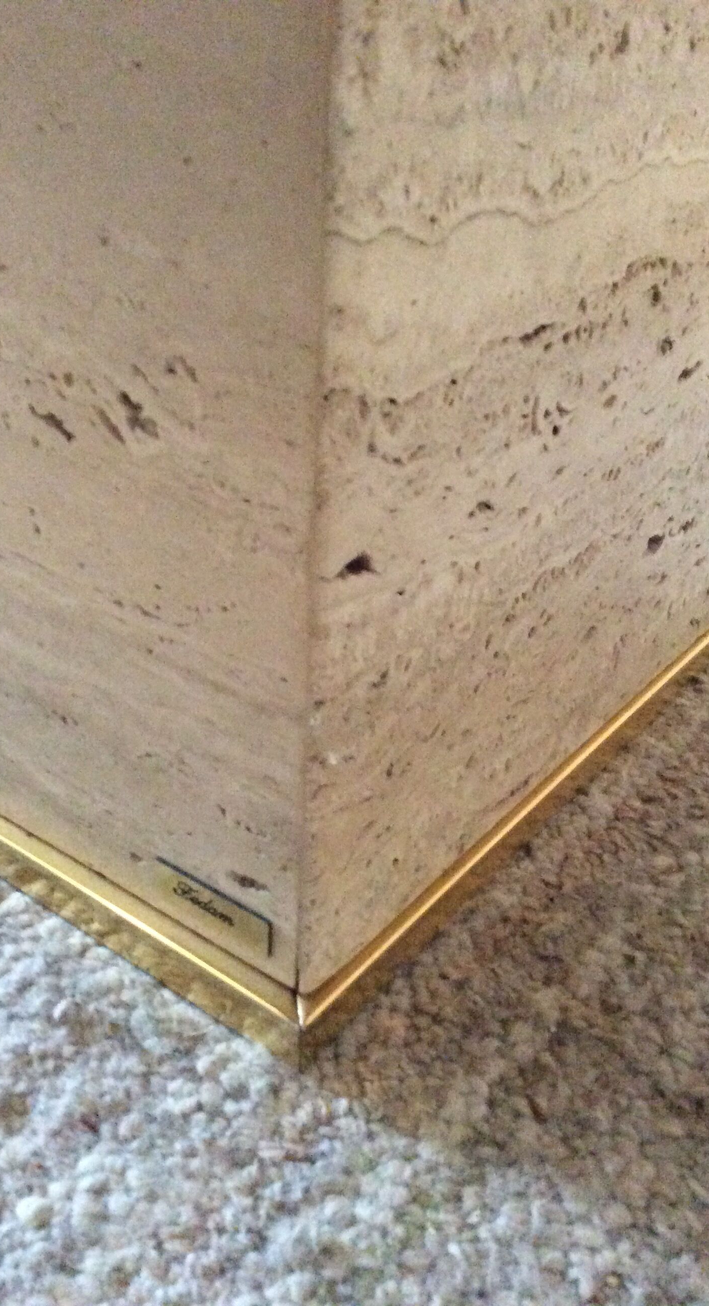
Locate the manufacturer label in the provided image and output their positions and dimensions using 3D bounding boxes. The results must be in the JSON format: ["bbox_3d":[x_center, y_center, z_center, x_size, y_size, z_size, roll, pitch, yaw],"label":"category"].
[{"bbox_3d":[-0.046,0.081,0.385,0.050,0.015,0.002,22,35,30],"label":"manufacturer label"}]

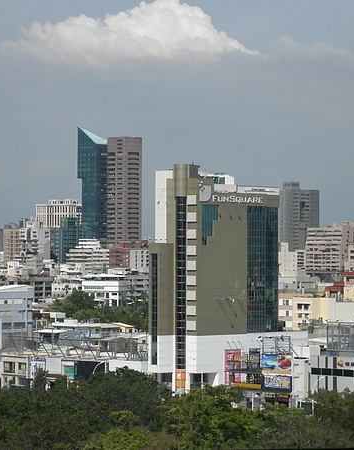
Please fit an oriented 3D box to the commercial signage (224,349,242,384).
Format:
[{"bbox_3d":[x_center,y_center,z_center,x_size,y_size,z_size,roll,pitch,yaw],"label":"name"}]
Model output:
[{"bbox_3d":[13.410,33.890,465.000,5.400,8.600,0.400,1,-1,-44],"label":"commercial signage"}]

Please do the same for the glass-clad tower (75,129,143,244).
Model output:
[{"bbox_3d":[-48.940,-9.140,1420.000,30.000,125.000,36.000,1,-1,-44],"label":"glass-clad tower"}]

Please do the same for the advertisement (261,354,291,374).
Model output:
[{"bbox_3d":[23.240,32.550,452.000,0.400,4.600,9.600,1,-1,-44],"label":"advertisement"}]

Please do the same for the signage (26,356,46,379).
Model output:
[{"bbox_3d":[-36.190,36.700,500.000,2.400,5.800,5.000,1,-1,-44],"label":"signage"}]

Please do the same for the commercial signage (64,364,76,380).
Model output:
[{"bbox_3d":[-27.240,37.380,492.000,0.300,4.100,4.600,1,-1,-44],"label":"commercial signage"}]

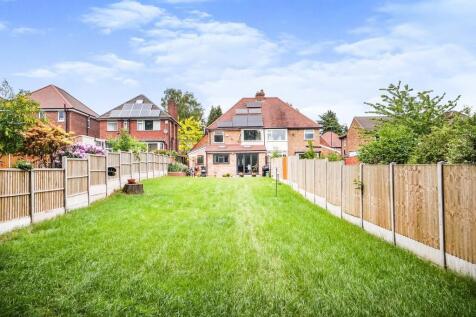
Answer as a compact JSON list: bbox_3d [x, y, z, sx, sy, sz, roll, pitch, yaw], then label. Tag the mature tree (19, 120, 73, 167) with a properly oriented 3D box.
[{"bbox_3d":[-7.850,0.050,15.000,2.400,3.300,2.400,0,0,-1],"label":"mature tree"}]

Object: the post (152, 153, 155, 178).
[{"bbox_3d":[-5.710,0.540,24.300,0.100,1.680,0.100,0,0,-1],"label":"post"}]

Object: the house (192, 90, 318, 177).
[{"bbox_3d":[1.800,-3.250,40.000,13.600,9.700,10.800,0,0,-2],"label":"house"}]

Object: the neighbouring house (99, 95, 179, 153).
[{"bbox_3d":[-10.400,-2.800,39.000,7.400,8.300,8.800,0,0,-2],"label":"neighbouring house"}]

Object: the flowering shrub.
[{"bbox_3d":[-7.400,0.400,16.800,2.300,2.300,2.000,0,0,0],"label":"flowering shrub"}]

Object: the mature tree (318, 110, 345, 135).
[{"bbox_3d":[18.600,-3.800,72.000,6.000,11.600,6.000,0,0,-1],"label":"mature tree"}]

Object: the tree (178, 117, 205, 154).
[{"bbox_3d":[-6.100,-1.750,45.000,4.200,7.000,4.200,0,0,-1],"label":"tree"}]

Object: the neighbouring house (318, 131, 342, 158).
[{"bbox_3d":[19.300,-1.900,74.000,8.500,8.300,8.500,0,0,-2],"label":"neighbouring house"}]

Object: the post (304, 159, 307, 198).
[{"bbox_3d":[3.290,0.970,17.450,0.100,1.920,0.100,0,0,-1],"label":"post"}]

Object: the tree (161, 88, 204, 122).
[{"bbox_3d":[-9.600,-5.200,62.000,7.600,14.000,7.600,0,0,0],"label":"tree"}]

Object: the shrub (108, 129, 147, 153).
[{"bbox_3d":[-6.150,0.000,19.800,2.150,3.300,2.000,0,0,-1],"label":"shrub"}]

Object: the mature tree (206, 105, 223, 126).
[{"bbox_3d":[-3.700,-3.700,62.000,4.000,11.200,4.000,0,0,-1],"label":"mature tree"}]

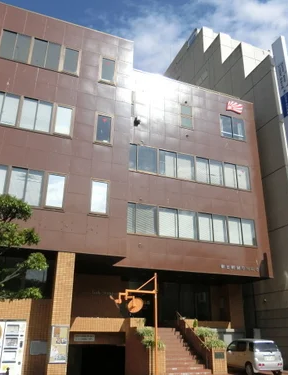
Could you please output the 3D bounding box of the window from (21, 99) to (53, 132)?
[{"bbox_3d":[-4.827,-3.243,16.253,1.294,1.573,0.200,9,-23,-18],"label":"window"}]

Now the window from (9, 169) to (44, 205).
[{"bbox_3d":[-4.660,-0.015,14.256,1.280,1.530,0.150,9,-23,-20],"label":"window"}]

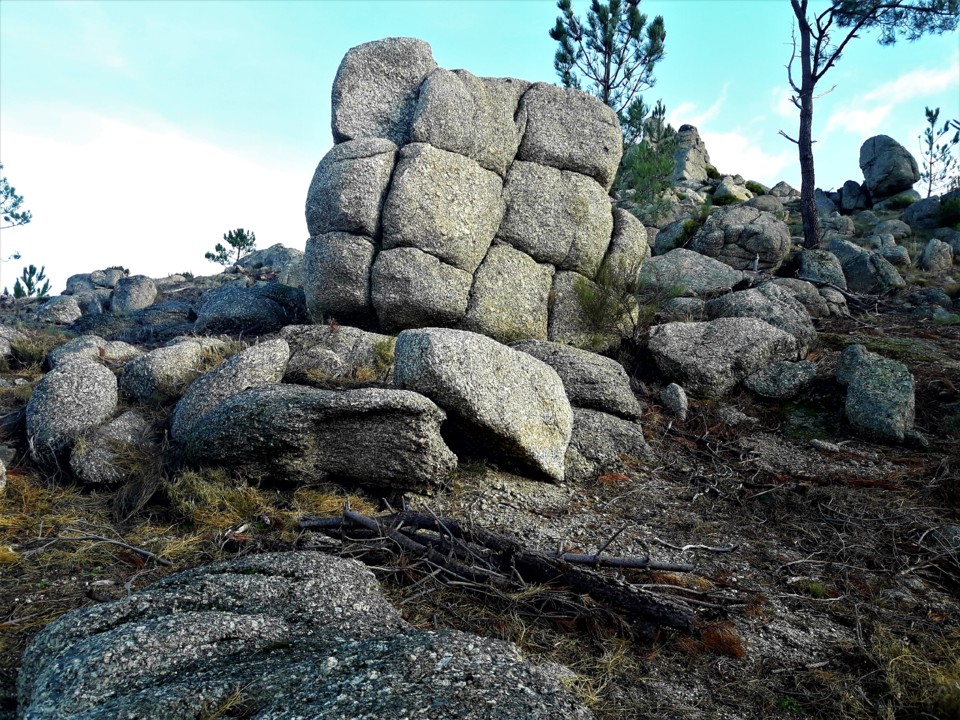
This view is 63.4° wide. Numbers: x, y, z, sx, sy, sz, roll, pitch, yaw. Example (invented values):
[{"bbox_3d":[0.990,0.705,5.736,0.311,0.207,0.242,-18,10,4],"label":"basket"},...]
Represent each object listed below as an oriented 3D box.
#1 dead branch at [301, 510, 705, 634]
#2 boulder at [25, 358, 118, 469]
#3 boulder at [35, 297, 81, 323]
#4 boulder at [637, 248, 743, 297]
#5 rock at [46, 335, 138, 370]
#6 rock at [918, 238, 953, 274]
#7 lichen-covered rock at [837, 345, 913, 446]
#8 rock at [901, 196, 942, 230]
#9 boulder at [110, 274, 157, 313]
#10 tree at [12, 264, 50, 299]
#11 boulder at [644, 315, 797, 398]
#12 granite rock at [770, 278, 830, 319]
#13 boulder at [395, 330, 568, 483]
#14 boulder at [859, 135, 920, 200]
[{"bbox_3d":[0.022,1.014,3.850,2.100,0.330,0.680,-1,-3,26],"label":"dead branch"},{"bbox_3d":[-3.998,0.507,7.600,0.814,1.013,0.733,2,-4,-28],"label":"boulder"},{"bbox_3d":[-9.206,-1.084,17.000,0.886,0.595,0.708,2,-4,-29],"label":"boulder"},{"bbox_3d":[3.507,-1.465,13.000,1.713,0.779,1.285,-1,-4,15],"label":"boulder"},{"bbox_3d":[-4.579,-0.057,9.200,0.997,0.476,0.748,2,-4,-26],"label":"rock"},{"bbox_3d":[8.985,-2.039,15.300,0.544,0.722,0.462,-1,-3,31],"label":"rock"},{"bbox_3d":[3.514,0.298,6.900,0.599,0.845,0.479,-1,-3,27],"label":"lichen-covered rock"},{"bbox_3d":[11.669,-3.868,20.500,0.957,0.914,0.813,-1,-3,30],"label":"rock"},{"bbox_3d":[-6.024,-1.139,13.500,0.800,0.660,0.720,1,-3,-24],"label":"boulder"},{"bbox_3d":[-11.552,-1.996,20.000,0.950,0.920,0.900,2,-3,-30],"label":"tree"},{"bbox_3d":[2.603,-0.027,8.300,1.484,0.876,1.068,-1,-3,17],"label":"boulder"},{"bbox_3d":[4.799,-0.912,11.700,0.935,0.645,0.748,-1,-3,22],"label":"granite rock"},{"bbox_3d":[0.032,0.321,5.600,1.200,1.000,0.850,0,-3,8],"label":"boulder"},{"bbox_3d":[17.403,-8.181,33.000,2.331,2.721,1.981,-2,-4,28],"label":"boulder"}]

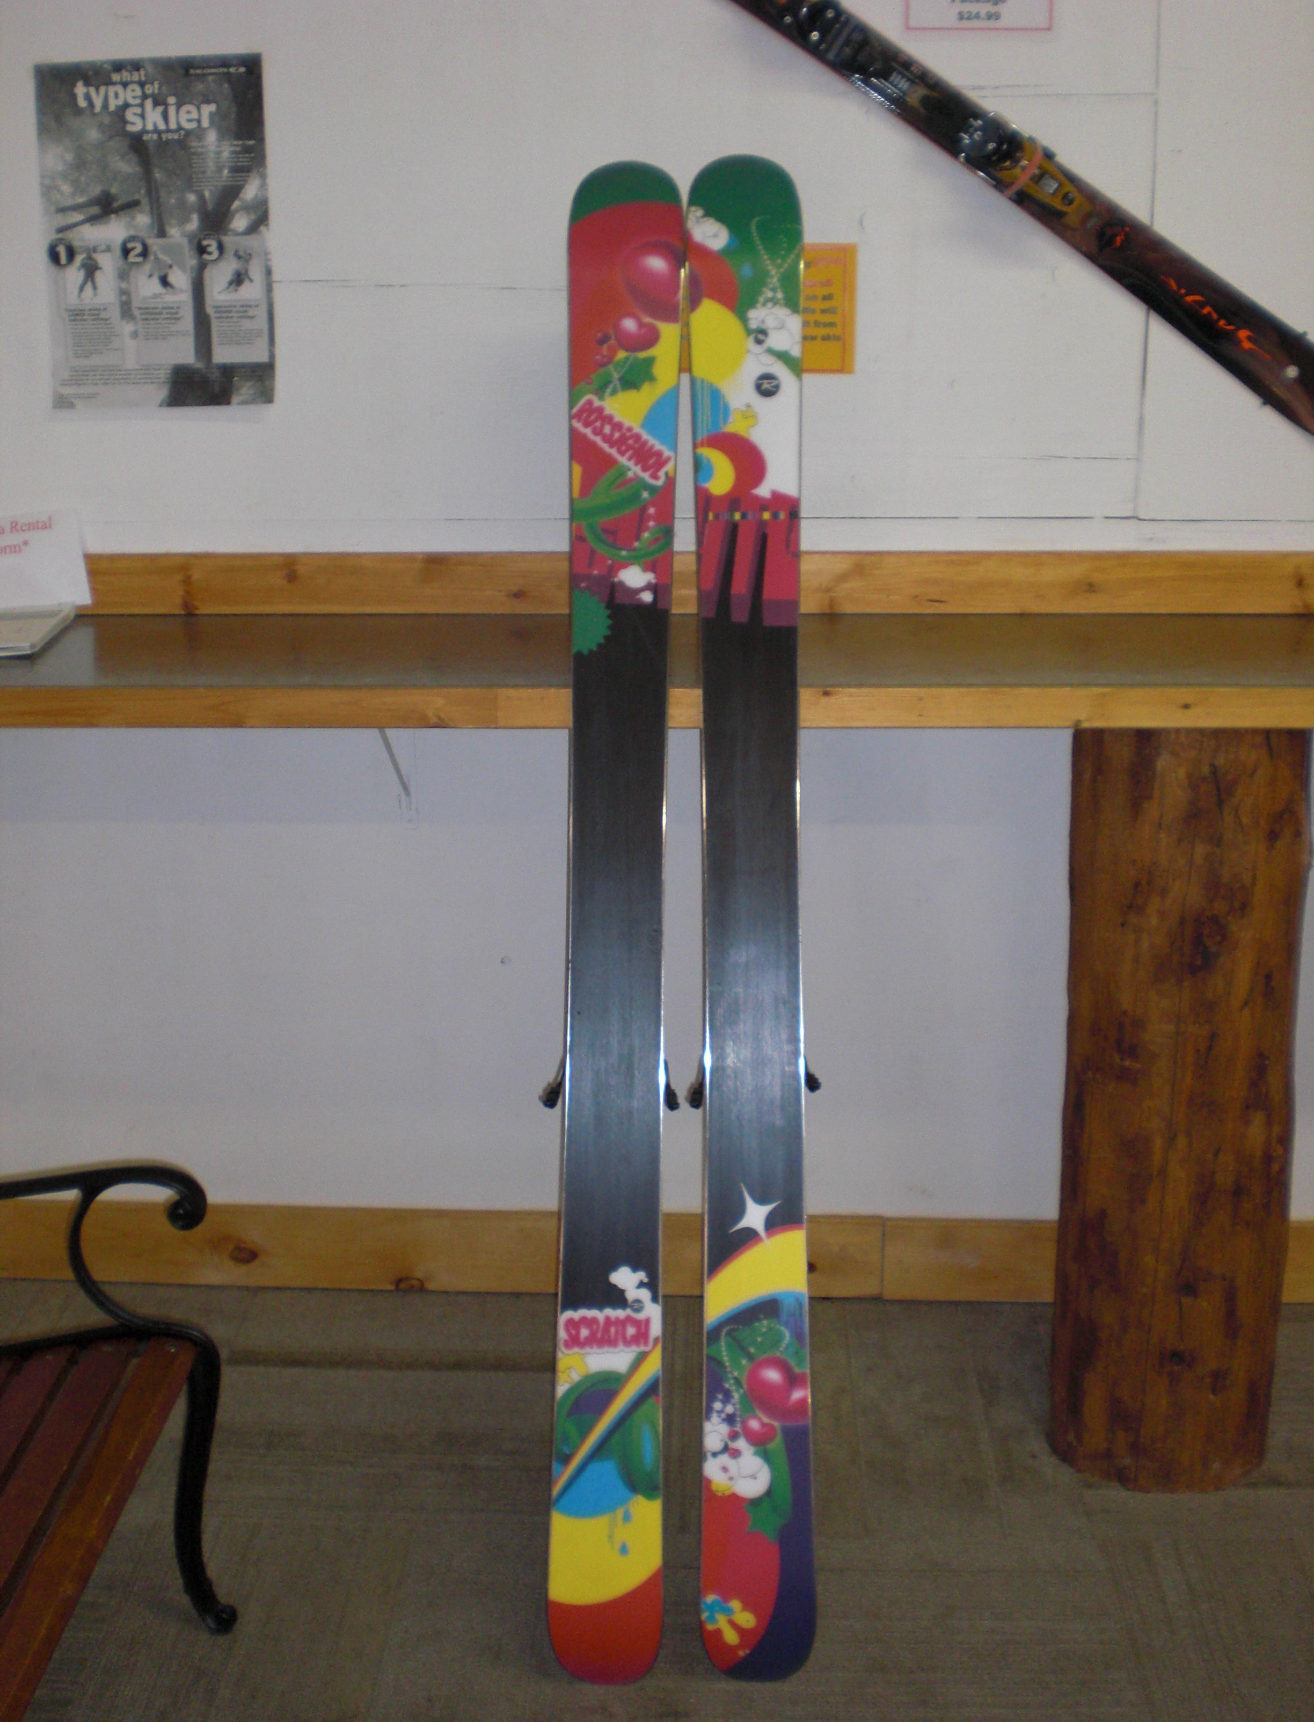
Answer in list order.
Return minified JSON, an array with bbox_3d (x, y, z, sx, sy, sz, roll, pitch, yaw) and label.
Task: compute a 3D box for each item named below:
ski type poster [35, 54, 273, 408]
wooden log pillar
[{"bbox_3d":[-0.688,-0.857,2.638,0.311,0.455,0.008,0,13,3],"label":"ski type poster"},{"bbox_3d":[0.654,0.267,2.429,0.290,1.000,0.290,0,13,3],"label":"wooden log pillar"}]

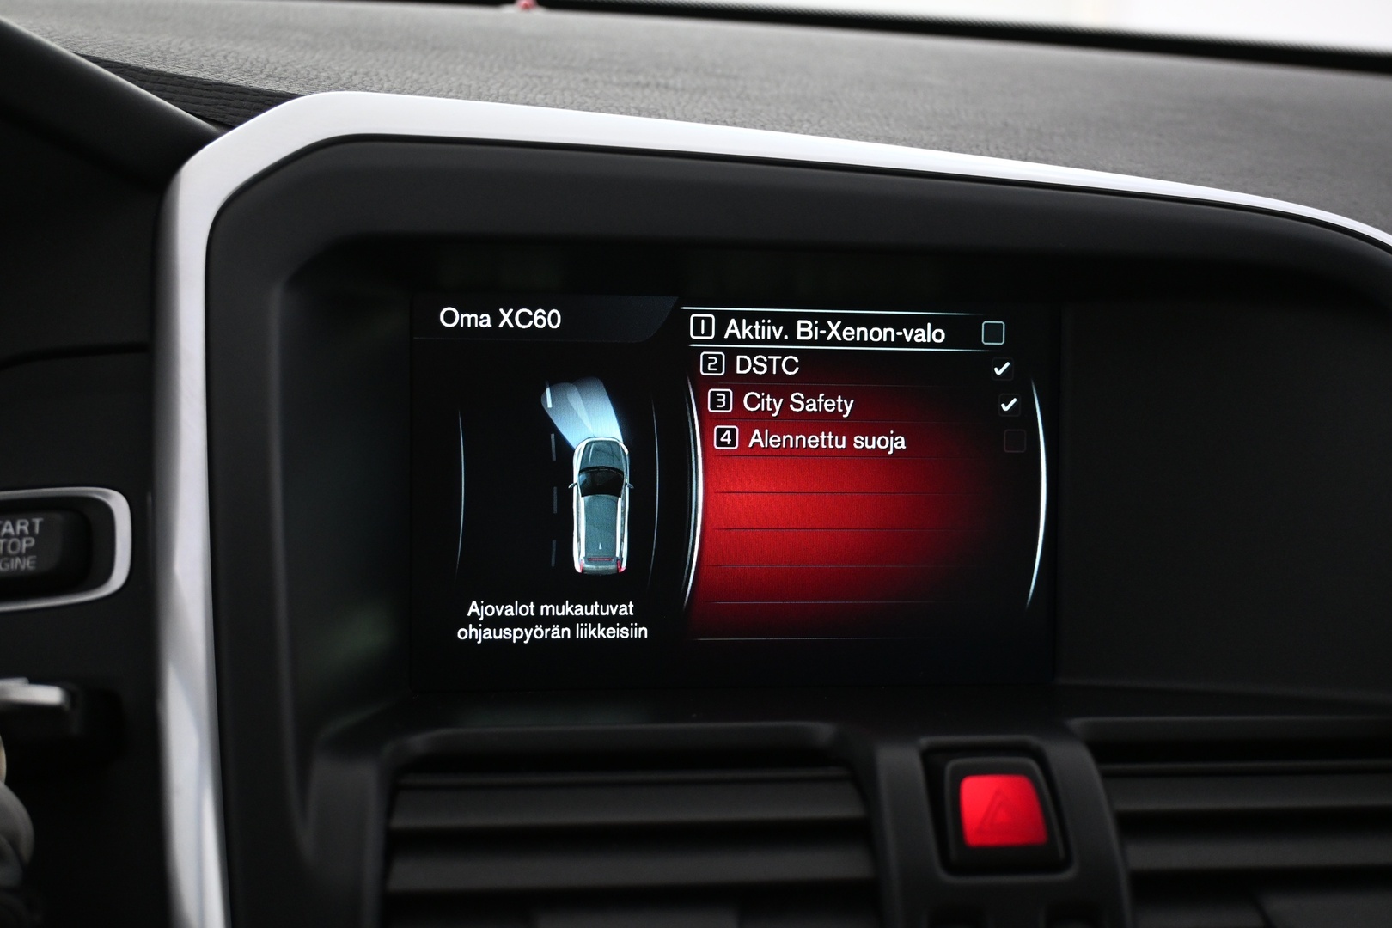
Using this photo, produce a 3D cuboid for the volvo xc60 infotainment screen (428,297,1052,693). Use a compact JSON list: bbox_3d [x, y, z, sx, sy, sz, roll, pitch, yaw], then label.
[{"bbox_3d":[0.010,0.007,0.365,0.155,0.093,0.013,0,2,-6],"label":"volvo xc60 infotainment screen"}]

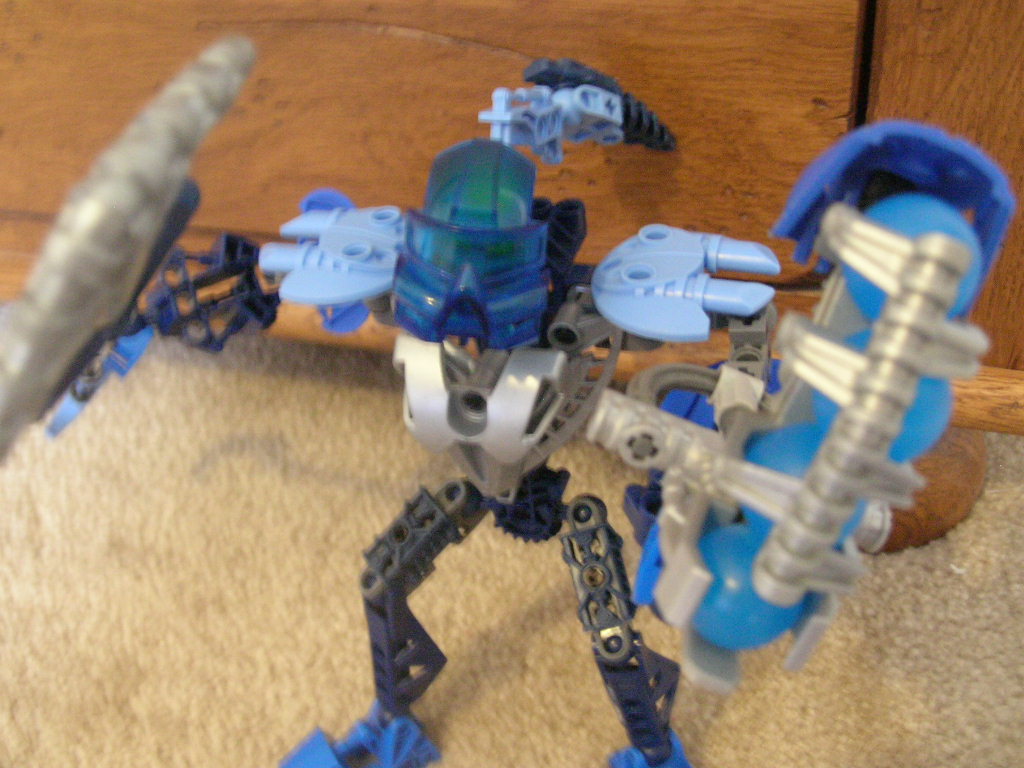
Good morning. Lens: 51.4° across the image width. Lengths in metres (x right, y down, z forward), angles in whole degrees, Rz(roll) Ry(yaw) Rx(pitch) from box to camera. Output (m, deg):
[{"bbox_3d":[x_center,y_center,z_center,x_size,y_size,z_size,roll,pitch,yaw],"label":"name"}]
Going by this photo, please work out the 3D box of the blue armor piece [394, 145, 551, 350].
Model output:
[{"bbox_3d":[-0.008,-0.028,0.217,0.030,0.039,0.025,6,22,4],"label":"blue armor piece"}]

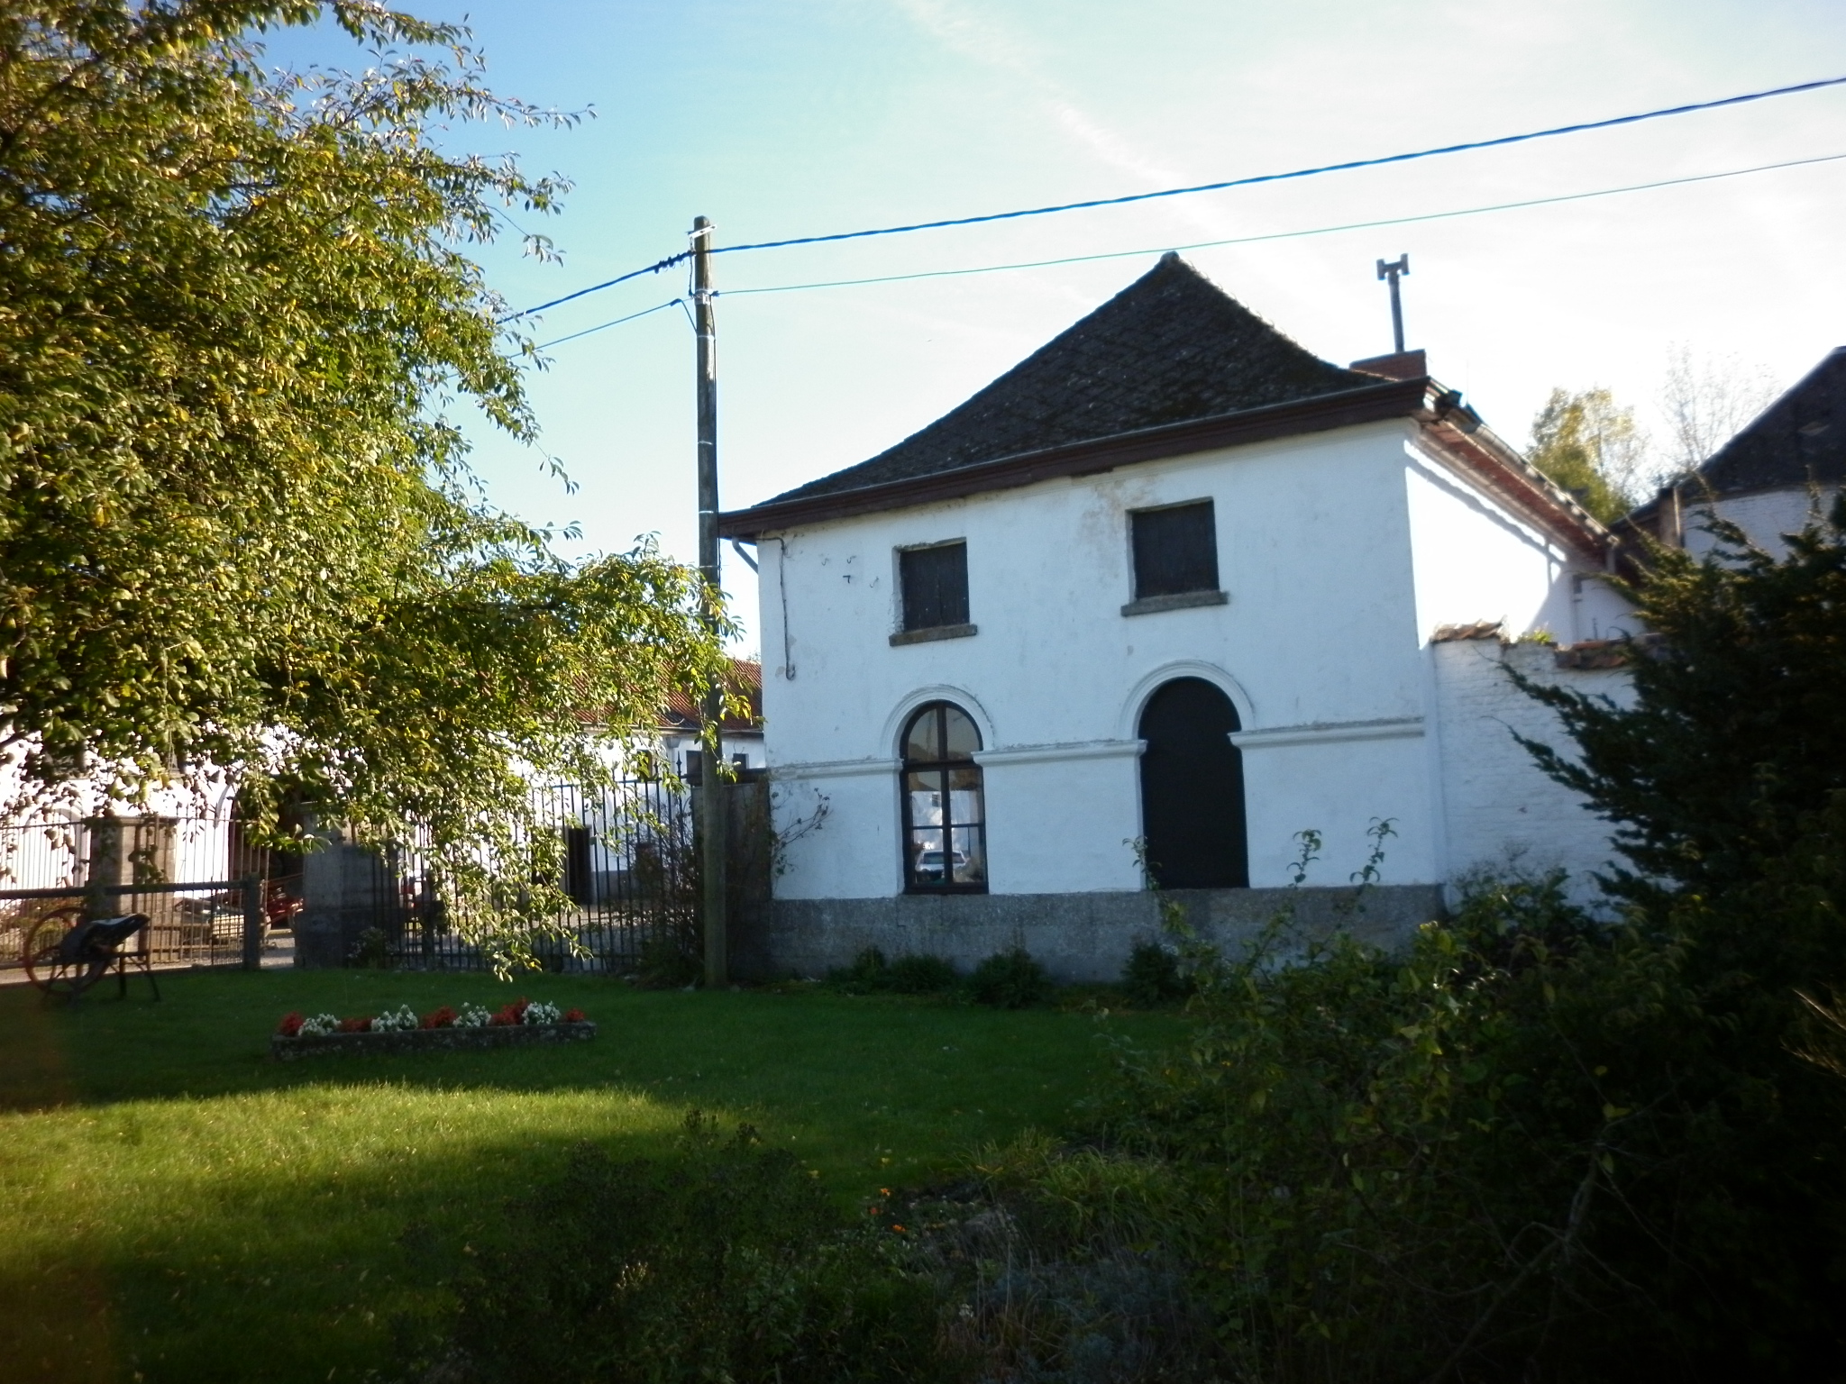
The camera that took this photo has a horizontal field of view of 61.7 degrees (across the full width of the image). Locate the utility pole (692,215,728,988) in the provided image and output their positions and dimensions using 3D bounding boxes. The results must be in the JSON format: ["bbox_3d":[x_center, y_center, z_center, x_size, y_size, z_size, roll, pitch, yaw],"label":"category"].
[{"bbox_3d":[-2.566,-1.197,18.417,0.282,9.288,0.282,-2,-6,0],"label":"utility pole"}]

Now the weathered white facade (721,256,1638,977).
[{"bbox_3d":[3.567,-1.218,20.316,8.624,9.293,8.976,-6,-7,32],"label":"weathered white facade"}]

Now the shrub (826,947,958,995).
[{"bbox_3d":[-0.336,3.023,16.750,1.364,0.475,0.748,-6,-7,32],"label":"shrub"}]

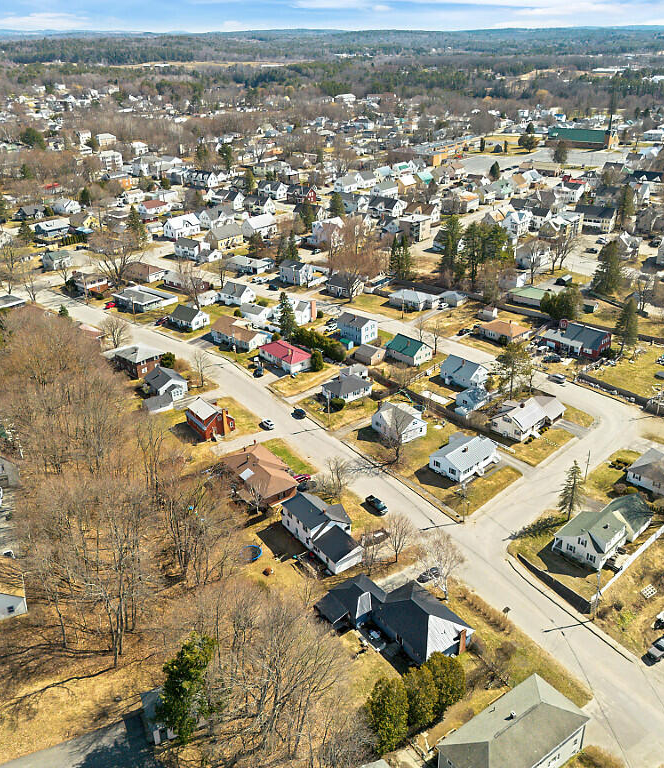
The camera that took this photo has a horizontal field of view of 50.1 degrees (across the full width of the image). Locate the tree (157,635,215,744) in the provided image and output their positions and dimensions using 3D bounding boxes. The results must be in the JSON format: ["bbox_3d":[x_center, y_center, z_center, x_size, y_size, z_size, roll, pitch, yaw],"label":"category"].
[{"bbox_3d":[-19.320,40.980,94.940,6.400,17.500,6.400,0,26,0],"label":"tree"}]

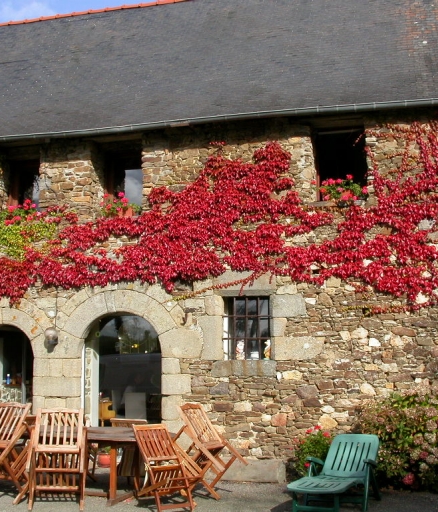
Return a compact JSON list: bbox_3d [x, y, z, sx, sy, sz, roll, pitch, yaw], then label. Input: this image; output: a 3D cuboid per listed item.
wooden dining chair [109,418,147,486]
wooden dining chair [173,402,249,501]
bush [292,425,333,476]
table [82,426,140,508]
[{"bbox_3d":[-1.160,2.449,9.356,0.520,0.860,0.550,-2,-8,15],"label":"wooden dining chair"},{"bbox_3d":[-0.070,2.256,8.676,0.650,1.070,0.570,-5,-9,32],"label":"wooden dining chair"},{"bbox_3d":[1.300,2.652,10.186,0.600,0.690,0.520,-2,-8,15],"label":"bush"},{"bbox_3d":[-1.380,2.394,8.506,1.600,0.740,1.150,-2,-8,15],"label":"table"}]

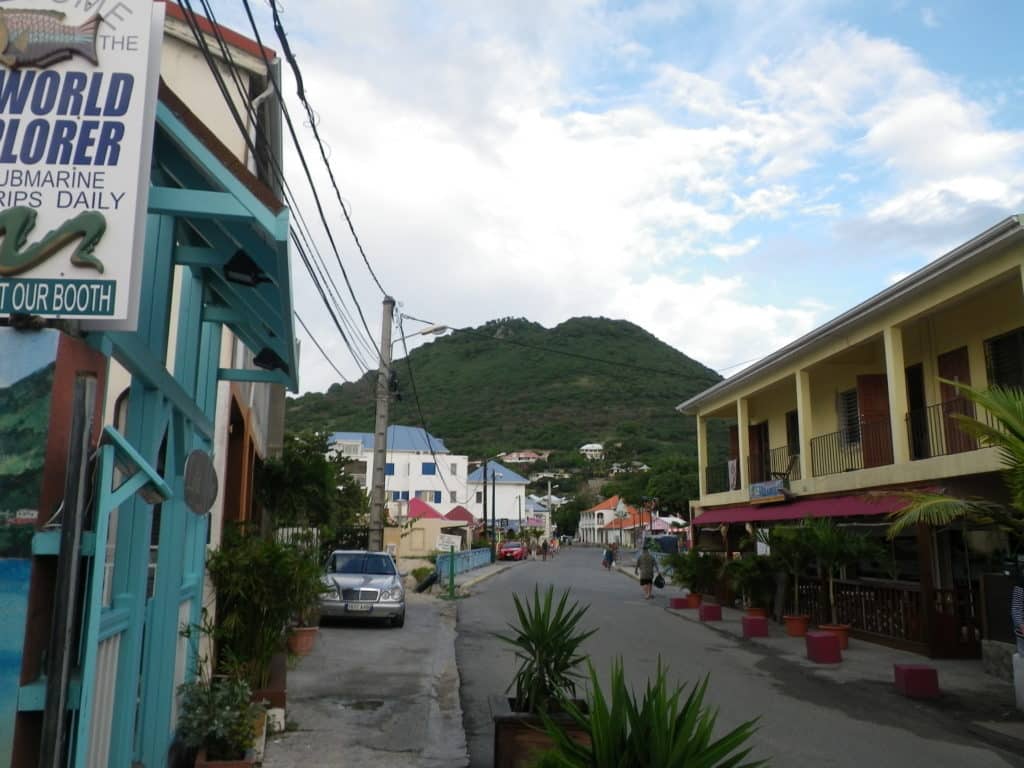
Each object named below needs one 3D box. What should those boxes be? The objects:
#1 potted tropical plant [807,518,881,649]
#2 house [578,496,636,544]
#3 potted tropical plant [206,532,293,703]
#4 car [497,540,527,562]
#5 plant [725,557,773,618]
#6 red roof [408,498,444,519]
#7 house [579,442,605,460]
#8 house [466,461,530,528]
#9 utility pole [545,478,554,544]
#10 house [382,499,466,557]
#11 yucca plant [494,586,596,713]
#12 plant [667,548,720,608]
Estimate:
[{"bbox_3d":[5.496,3.306,13.734,1.100,2.125,1.150,1,-11,-3],"label":"potted tropical plant"},{"bbox_3d":[18.171,25.734,155.941,8.000,9.789,14.000,1,-11,-6],"label":"house"},{"bbox_3d":[-2.531,2.255,8.021,0.750,1.646,0.800,0,-11,3],"label":"potted tropical plant"},{"bbox_3d":[0.147,13.561,67.500,1.760,1.460,4.200,-1,-11,8],"label":"car"},{"bbox_3d":[5.018,4.323,17.500,1.050,1.430,1.050,0,-11,0],"label":"plant"},{"bbox_3d":[-6.600,9.548,63.315,2.700,1.500,2.800,1,-10,-3],"label":"red roof"},{"bbox_3d":[39.352,33.560,410.000,11.500,8.000,9.500,0,-11,0],"label":"house"},{"bbox_3d":[-1.544,12.586,84.621,6.300,9.541,7.500,1,-11,-3],"label":"house"},{"bbox_3d":[4.496,15.780,98.000,0.450,8.500,0.450,0,-11,0],"label":"utility pole"},{"bbox_3d":[-6.444,10.642,61.000,5.800,4.200,5.200,3,-11,-15],"label":"house"},{"bbox_3d":[0.231,1.797,5.720,0.710,0.830,0.710,0,-11,0],"label":"yucca plant"},{"bbox_3d":[4.764,5.092,21.742,1.300,1.519,1.400,1,-11,-3],"label":"plant"}]

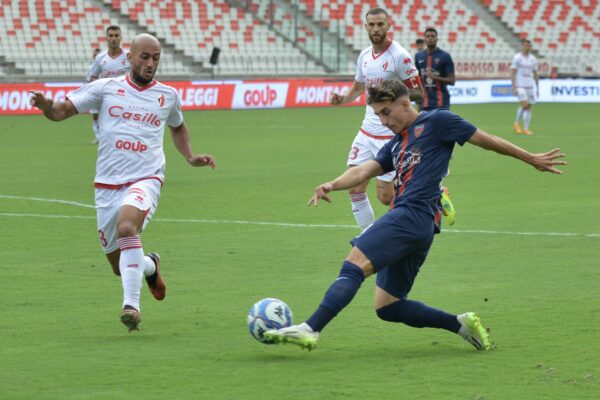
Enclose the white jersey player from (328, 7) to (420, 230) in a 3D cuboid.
[{"bbox_3d":[0.660,-0.483,8.504,0.680,1.800,0.850,4,8,28],"label":"white jersey player"}]

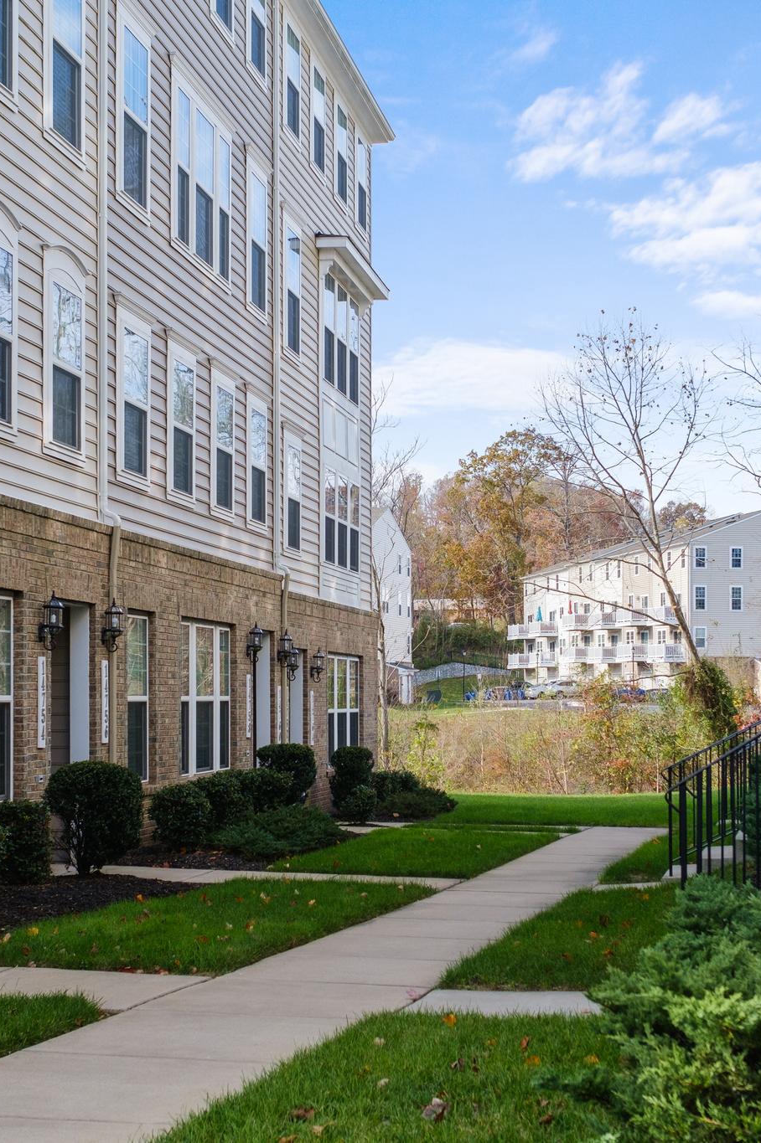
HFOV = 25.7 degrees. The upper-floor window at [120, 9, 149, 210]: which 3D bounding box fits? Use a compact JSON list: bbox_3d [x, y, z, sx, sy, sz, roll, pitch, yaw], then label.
[{"bbox_3d":[-2.516,-4.680,17.056,0.110,1.815,0.973,0,-2,11],"label":"upper-floor window"}]

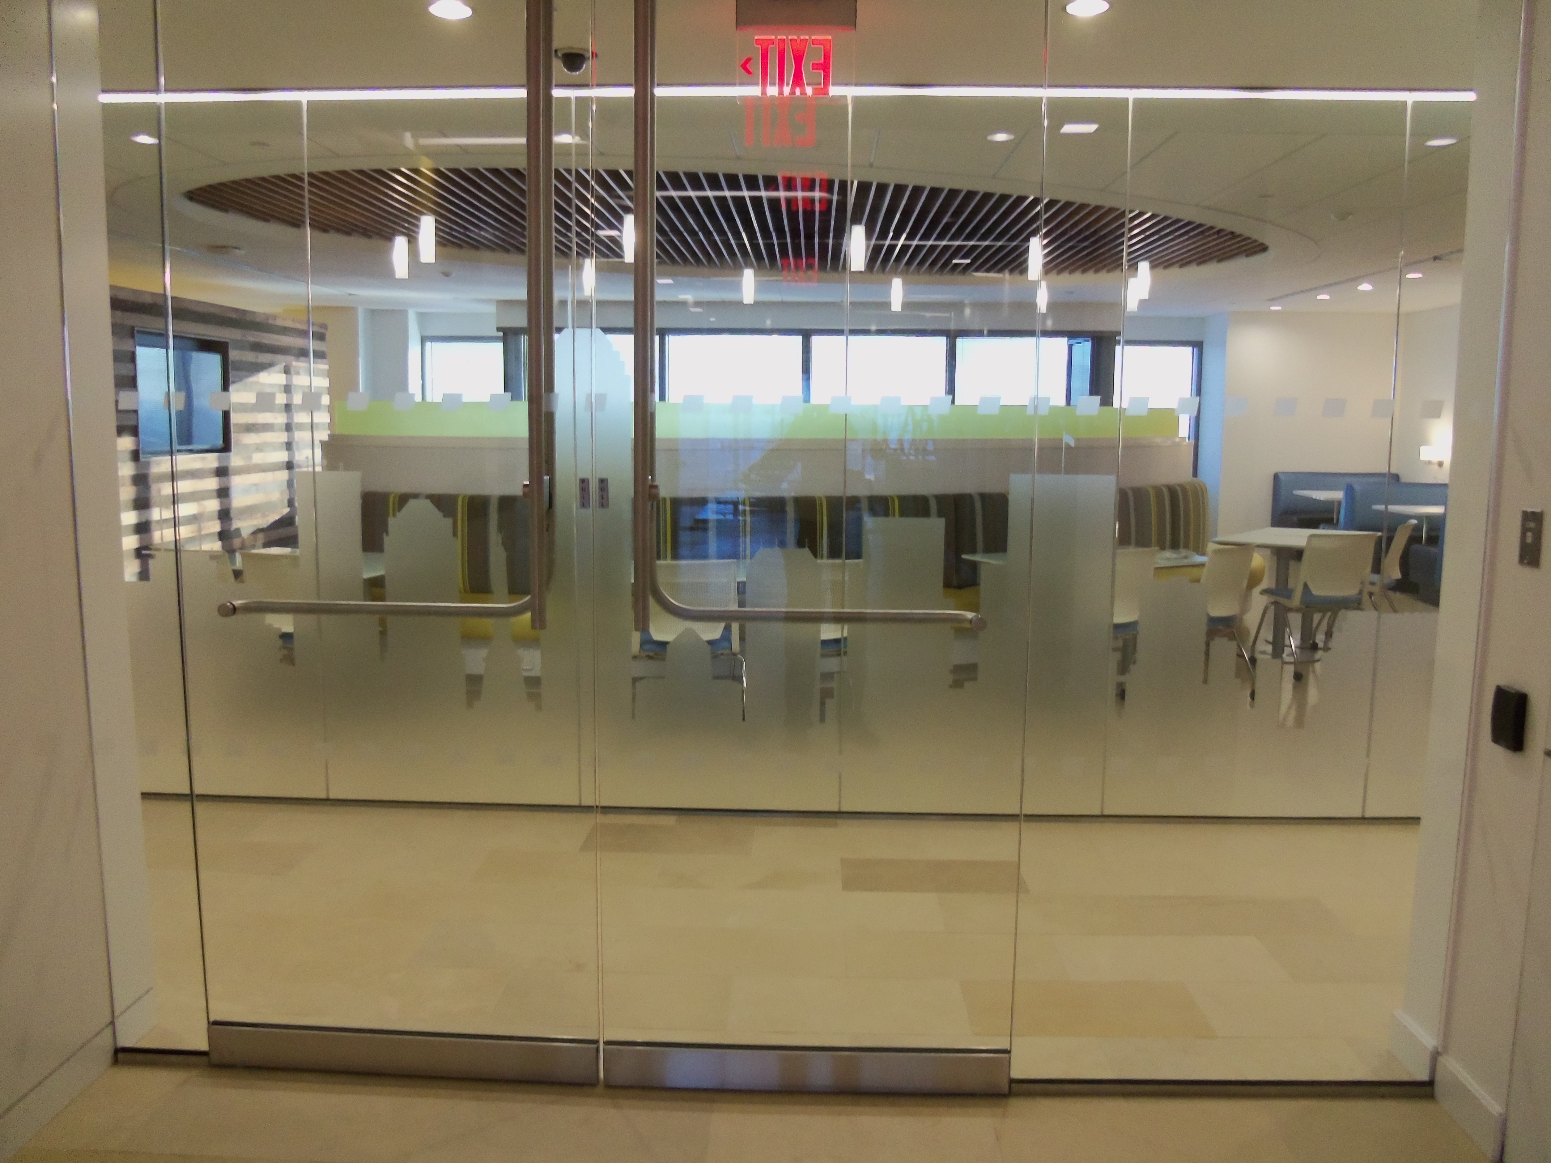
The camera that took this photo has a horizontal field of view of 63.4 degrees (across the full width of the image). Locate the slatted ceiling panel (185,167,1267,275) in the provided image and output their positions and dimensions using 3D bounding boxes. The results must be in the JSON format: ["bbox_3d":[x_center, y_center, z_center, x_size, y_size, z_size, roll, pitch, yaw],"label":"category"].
[{"bbox_3d":[0.027,-2.280,8.096,6.800,0.160,3.950,-2,8,-17],"label":"slatted ceiling panel"}]

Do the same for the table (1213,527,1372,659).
[{"bbox_3d":[3.417,0.092,8.203,0.760,0.750,1.320,6,9,36],"label":"table"}]

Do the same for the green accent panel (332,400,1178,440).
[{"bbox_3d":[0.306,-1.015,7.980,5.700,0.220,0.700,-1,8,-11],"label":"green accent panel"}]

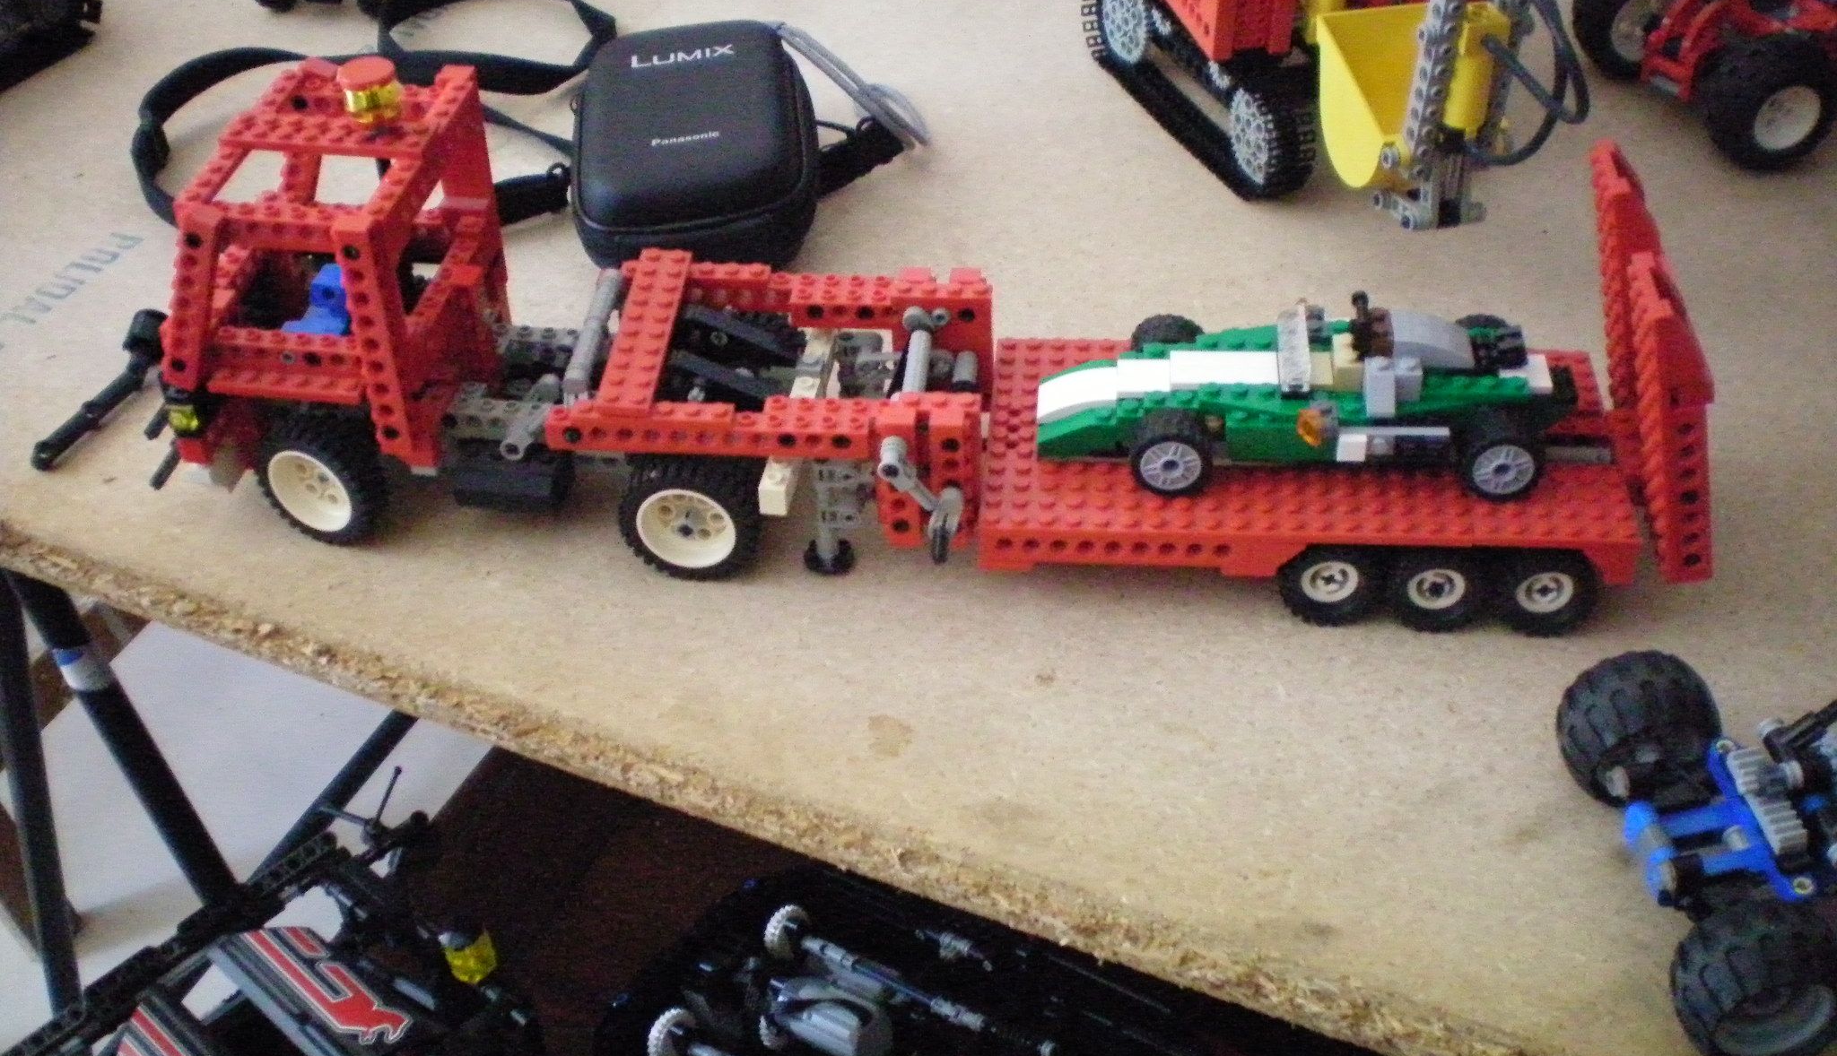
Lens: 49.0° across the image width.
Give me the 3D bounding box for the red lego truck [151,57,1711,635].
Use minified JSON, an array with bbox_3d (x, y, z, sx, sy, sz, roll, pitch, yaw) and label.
[{"bbox_3d":[0.000,-0.063,0.620,0.476,0.144,0.103,3,41,7],"label":"red lego truck"}]

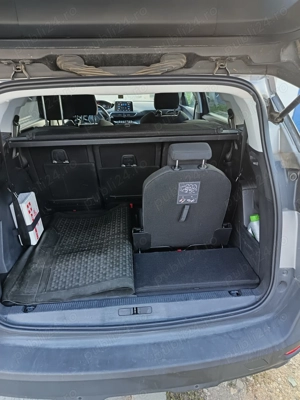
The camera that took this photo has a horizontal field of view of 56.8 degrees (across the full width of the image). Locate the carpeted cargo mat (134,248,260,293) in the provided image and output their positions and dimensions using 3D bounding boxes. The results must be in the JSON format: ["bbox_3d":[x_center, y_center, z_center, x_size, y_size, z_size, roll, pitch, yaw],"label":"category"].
[{"bbox_3d":[0.202,0.328,1.300,0.536,0.042,0.240,-3,24,-4],"label":"carpeted cargo mat"}]

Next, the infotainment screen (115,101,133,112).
[{"bbox_3d":[-0.324,-1.167,3.480,0.228,0.140,0.035,-3,12,-4],"label":"infotainment screen"}]

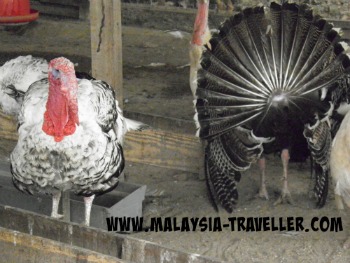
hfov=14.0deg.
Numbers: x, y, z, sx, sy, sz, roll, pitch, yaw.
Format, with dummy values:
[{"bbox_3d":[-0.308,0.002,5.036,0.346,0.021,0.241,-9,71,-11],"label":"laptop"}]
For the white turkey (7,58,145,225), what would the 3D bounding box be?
[{"bbox_3d":[-0.318,0.006,4.899,0.390,0.616,0.590,3,15,16],"label":"white turkey"}]

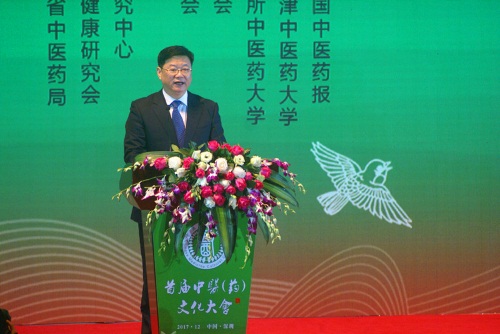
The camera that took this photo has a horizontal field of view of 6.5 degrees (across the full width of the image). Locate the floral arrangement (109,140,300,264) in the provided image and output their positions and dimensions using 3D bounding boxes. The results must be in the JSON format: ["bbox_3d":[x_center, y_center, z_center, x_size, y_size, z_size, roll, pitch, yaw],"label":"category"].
[{"bbox_3d":[-0.204,0.173,22.000,0.940,0.600,0.500,0,3,-9],"label":"floral arrangement"}]

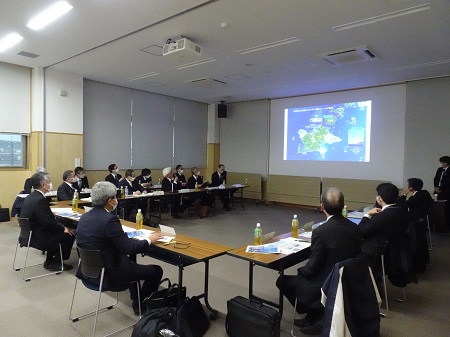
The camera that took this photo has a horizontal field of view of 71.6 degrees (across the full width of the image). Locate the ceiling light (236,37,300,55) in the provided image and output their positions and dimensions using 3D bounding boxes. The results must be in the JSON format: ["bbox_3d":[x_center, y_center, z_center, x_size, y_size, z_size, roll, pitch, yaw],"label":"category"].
[{"bbox_3d":[0.749,-2.212,5.623,1.260,0.060,0.190,3,3,39],"label":"ceiling light"}]

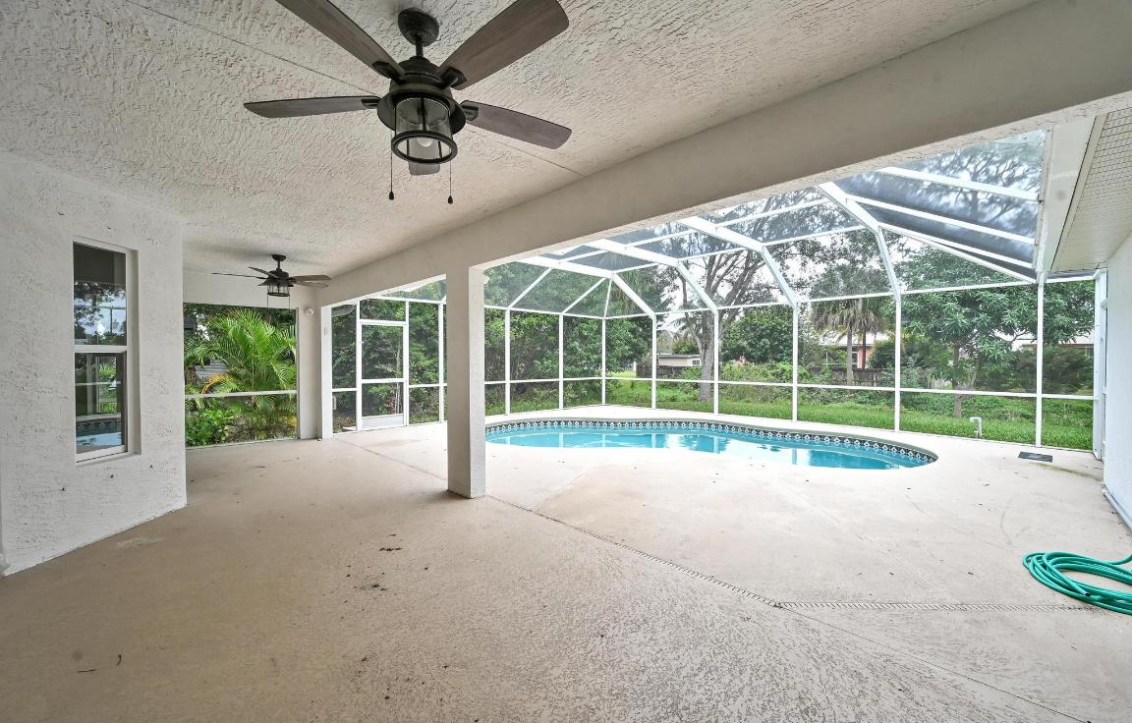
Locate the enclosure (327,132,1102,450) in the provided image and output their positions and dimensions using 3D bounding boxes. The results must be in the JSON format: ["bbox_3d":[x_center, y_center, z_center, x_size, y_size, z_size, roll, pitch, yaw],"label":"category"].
[{"bbox_3d":[1.644,-0.408,7.383,7.500,3.360,9.250,0,1,-44],"label":"enclosure"}]

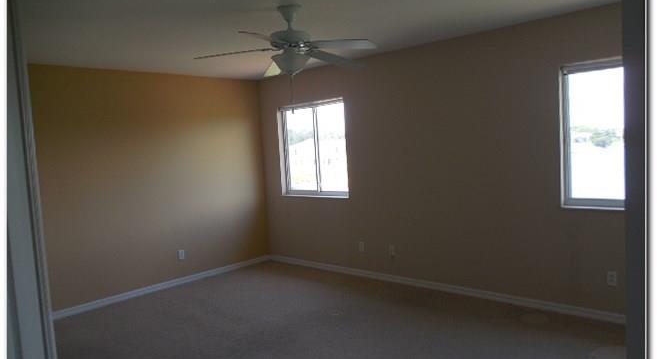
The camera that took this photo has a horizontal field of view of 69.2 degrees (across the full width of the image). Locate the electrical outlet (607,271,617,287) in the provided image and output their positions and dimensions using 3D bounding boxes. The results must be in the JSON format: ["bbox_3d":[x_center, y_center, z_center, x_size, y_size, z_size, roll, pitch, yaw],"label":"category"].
[{"bbox_3d":[2.221,0.781,3.734,0.071,0.116,0.014,0,5,43],"label":"electrical outlet"}]

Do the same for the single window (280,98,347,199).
[{"bbox_3d":[-0.180,-0.363,5.903,1.140,1.160,0.110,0,5,43],"label":"single window"}]

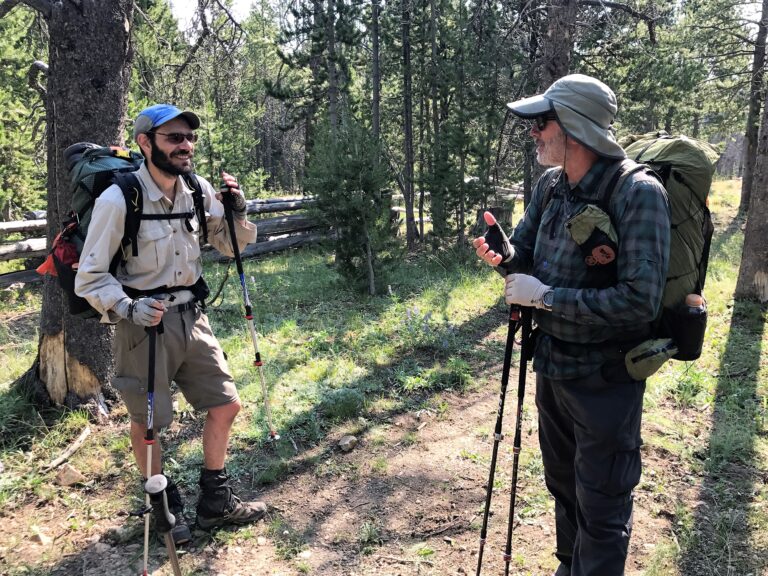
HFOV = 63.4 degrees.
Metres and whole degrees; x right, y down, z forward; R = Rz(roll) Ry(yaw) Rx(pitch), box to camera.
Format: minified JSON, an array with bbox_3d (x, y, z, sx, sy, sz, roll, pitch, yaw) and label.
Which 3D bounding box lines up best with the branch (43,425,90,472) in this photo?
[{"bbox_3d":[-1.830,0.891,3.581,0.100,0.060,0.600,-1,10,-3],"label":"branch"}]

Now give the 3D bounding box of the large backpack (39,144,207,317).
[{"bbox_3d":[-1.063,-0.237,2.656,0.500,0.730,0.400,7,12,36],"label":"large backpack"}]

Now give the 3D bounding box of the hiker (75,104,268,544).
[{"bbox_3d":[-0.835,0.174,2.594,0.520,1.800,0.620,7,12,36],"label":"hiker"}]

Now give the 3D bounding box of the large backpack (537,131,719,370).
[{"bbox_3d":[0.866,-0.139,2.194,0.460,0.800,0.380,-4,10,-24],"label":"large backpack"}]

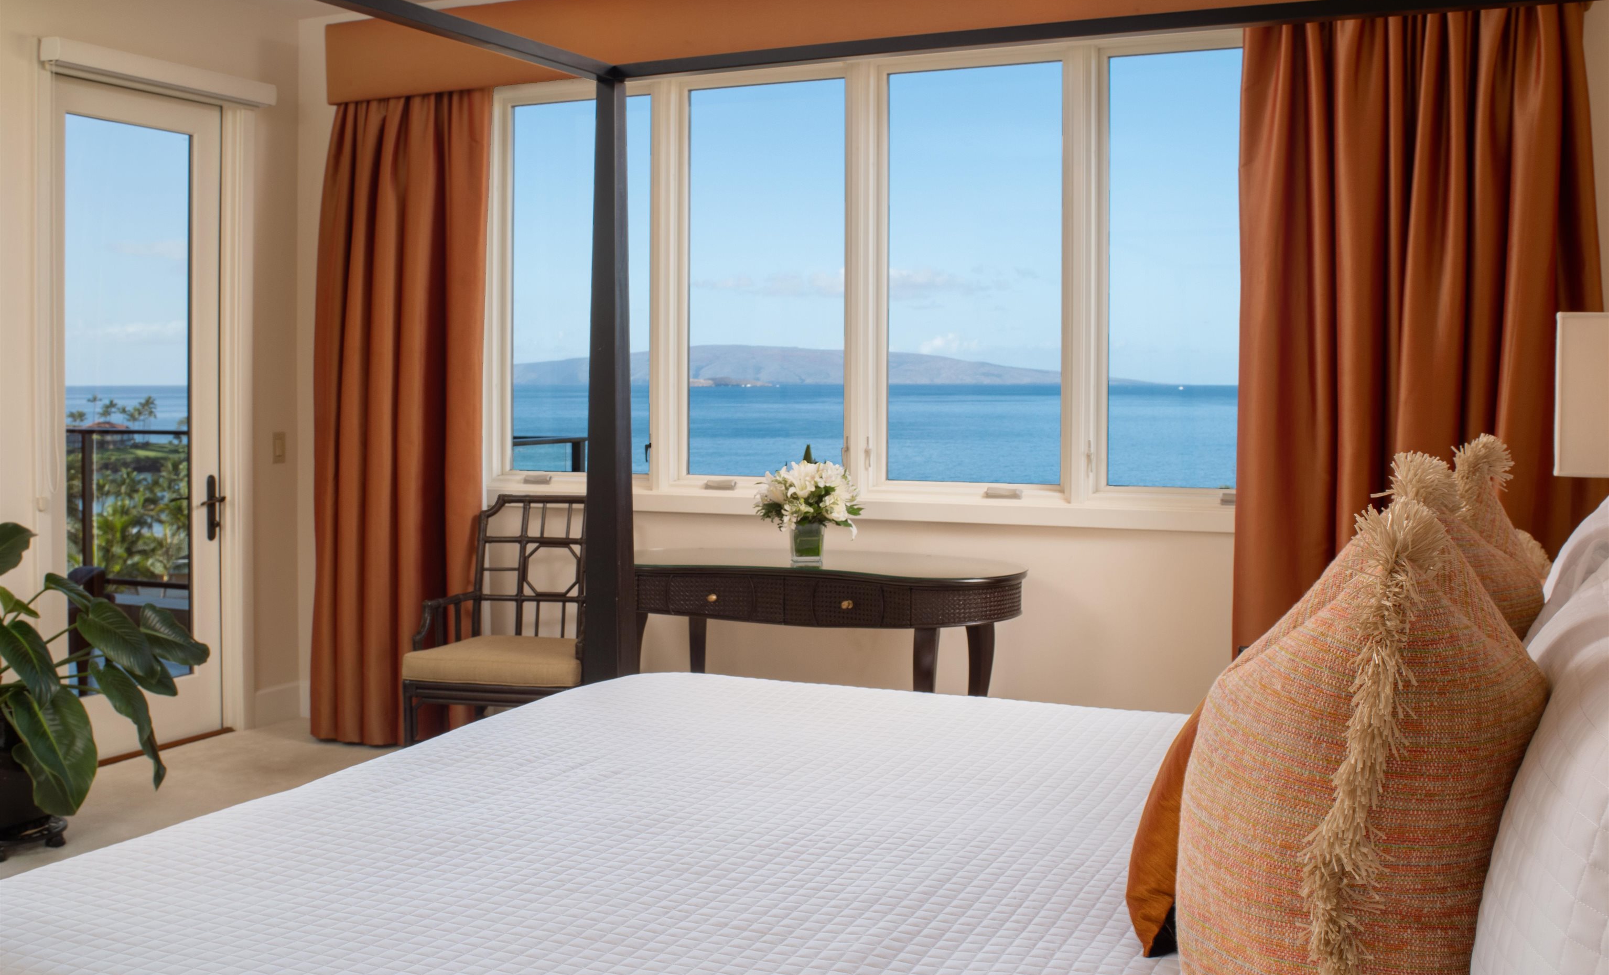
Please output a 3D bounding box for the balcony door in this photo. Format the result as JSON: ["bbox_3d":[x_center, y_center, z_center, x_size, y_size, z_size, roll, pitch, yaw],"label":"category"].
[{"bbox_3d":[-2.341,-0.238,5.890,0.060,2.315,0.760,1,2,24],"label":"balcony door"}]

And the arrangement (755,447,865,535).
[{"bbox_3d":[0.012,0.004,5.211,0.309,0.274,0.284,1,2,24],"label":"arrangement"}]

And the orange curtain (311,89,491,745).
[{"bbox_3d":[-1.509,-0.265,6.213,0.806,2.397,0.190,1,2,24],"label":"orange curtain"}]

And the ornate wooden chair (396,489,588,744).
[{"bbox_3d":[-0.891,0.513,5.453,0.613,0.935,0.620,0,2,14],"label":"ornate wooden chair"}]

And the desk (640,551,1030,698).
[{"bbox_3d":[-0.003,0.610,5.266,1.430,0.765,0.641,1,2,22],"label":"desk"}]

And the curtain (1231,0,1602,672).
[{"bbox_3d":[1.720,-0.173,4.749,0.987,2.397,0.190,1,2,24],"label":"curtain"}]

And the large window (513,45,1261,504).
[{"bbox_3d":[0.151,-0.688,5.669,2.911,1.516,0.130,1,2,24],"label":"large window"}]

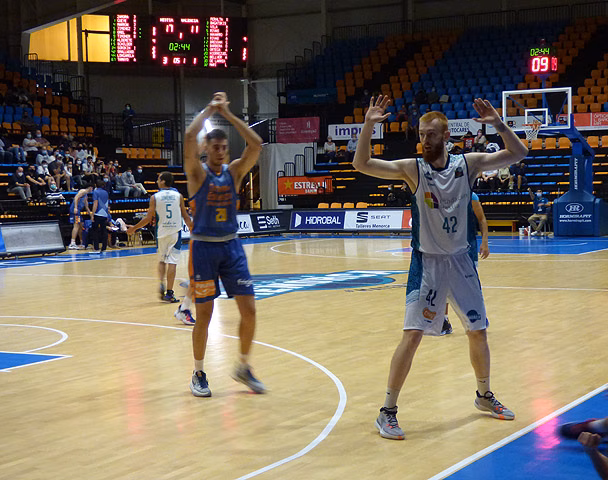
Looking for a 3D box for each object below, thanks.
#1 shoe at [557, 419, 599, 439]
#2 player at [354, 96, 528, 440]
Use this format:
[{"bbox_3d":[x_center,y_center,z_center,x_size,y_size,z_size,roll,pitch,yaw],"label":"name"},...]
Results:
[{"bbox_3d":[1.678,1.143,7.080,0.290,0.110,0.115,-1,3,6],"label":"shoe"},{"bbox_3d":[0.891,0.152,7.527,1.150,2.110,0.640,-2,3,-20],"label":"player"}]

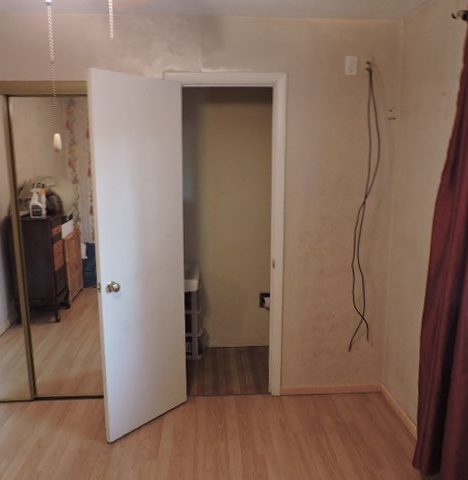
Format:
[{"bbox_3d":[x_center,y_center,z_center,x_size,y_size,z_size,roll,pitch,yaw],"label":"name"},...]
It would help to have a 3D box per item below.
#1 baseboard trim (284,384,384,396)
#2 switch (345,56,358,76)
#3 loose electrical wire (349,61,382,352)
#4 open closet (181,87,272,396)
[{"bbox_3d":[0.677,1.038,3.054,0.704,0.063,0.014,-1,10,-3],"label":"baseboard trim"},{"bbox_3d":[0.714,-1.053,2.686,0.073,0.113,0.010,-1,10,-3],"label":"switch"},{"bbox_3d":[0.851,-0.160,2.835,0.142,1.875,0.045,-1,10,-3],"label":"loose electrical wire"},{"bbox_3d":[-0.065,0.007,3.231,0.585,2.030,0.780,-1,10,-3],"label":"open closet"}]

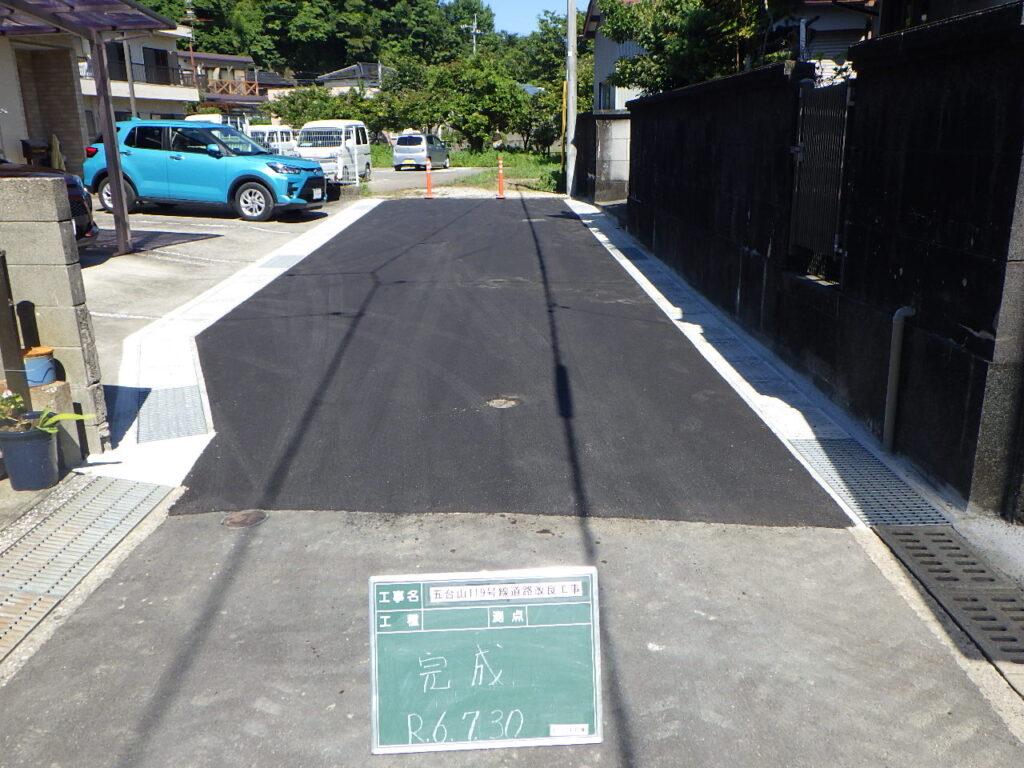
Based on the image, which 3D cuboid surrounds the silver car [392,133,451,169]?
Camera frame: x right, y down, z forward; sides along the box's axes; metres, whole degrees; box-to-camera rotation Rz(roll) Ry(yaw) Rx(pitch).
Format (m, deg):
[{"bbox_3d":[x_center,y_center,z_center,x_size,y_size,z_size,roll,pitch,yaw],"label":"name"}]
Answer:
[{"bbox_3d":[-3.817,-10.036,35.865,1.475,1.500,3.395,5,17,14],"label":"silver car"}]

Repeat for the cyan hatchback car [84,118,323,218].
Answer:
[{"bbox_3d":[-5.314,-3.783,14.474,3.995,1.610,1.695,5,17,10],"label":"cyan hatchback car"}]

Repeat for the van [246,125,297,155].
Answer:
[{"bbox_3d":[-11.615,-11.447,39.772,1.475,1.880,3.395,3,17,9],"label":"van"}]

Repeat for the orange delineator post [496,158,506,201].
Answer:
[{"bbox_3d":[-0.237,-4.647,18.664,0.220,0.940,0.220,0,17,0],"label":"orange delineator post"}]

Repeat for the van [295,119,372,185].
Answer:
[{"bbox_3d":[-5.586,-7.380,26.180,1.475,1.880,3.395,2,17,6],"label":"van"}]

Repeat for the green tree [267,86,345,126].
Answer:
[{"bbox_3d":[-11.724,-14.814,47.607,4.600,4.200,4.400,0,17,0],"label":"green tree"}]

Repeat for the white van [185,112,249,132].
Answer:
[{"bbox_3d":[-11.241,-9.321,31.775,1.500,1.900,3.400,3,17,8],"label":"white van"}]

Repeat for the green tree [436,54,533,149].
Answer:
[{"bbox_3d":[-1.523,-14.663,44.809,5.000,5.600,4.800,0,17,0],"label":"green tree"}]

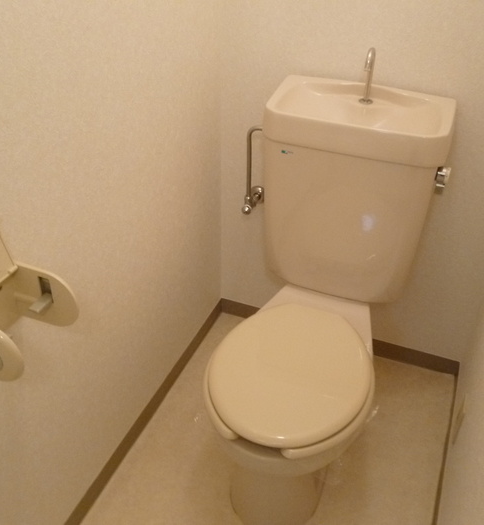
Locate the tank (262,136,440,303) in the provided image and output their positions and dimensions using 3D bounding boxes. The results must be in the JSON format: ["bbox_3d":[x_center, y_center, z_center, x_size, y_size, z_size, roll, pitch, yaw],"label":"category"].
[{"bbox_3d":[0.272,-0.137,1.463,0.398,0.420,0.235,14,38,18],"label":"tank"}]

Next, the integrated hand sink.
[{"bbox_3d":[0.267,-0.334,1.322,0.420,0.076,0.256,14,38,18],"label":"integrated hand sink"}]

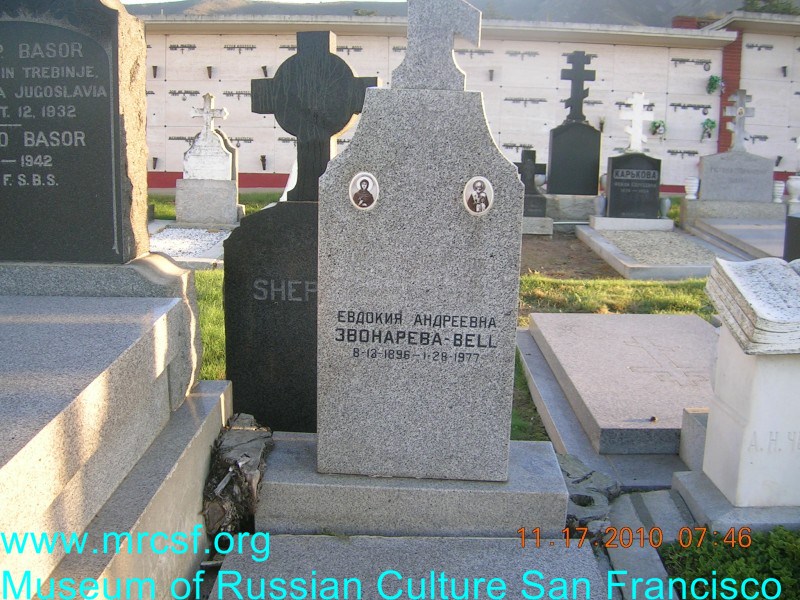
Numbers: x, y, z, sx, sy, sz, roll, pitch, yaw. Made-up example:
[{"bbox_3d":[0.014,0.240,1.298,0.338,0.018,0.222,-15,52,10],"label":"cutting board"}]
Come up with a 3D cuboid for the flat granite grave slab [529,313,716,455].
[{"bbox_3d":[1.153,0.308,3.592,0.936,0.094,1.821,2,11,1],"label":"flat granite grave slab"}]

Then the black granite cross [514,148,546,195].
[{"bbox_3d":[1.334,-1.321,8.374,0.344,0.471,0.160,2,10,3],"label":"black granite cross"}]

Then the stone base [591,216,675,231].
[{"bbox_3d":[2.427,-0.806,8.482,0.816,0.120,0.290,2,10,3],"label":"stone base"}]

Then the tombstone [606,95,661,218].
[{"bbox_3d":[2.431,-1.491,8.373,0.517,1.282,0.170,2,10,3],"label":"tombstone"}]

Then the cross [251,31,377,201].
[{"bbox_3d":[-0.299,-0.655,2.917,0.456,0.599,0.130,2,10,6],"label":"cross"}]

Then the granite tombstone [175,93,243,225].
[{"bbox_3d":[-1.963,-1.466,8.396,0.670,1.329,0.320,2,10,3],"label":"granite tombstone"}]

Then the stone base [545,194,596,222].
[{"bbox_3d":[1.998,-1.076,9.513,0.662,0.330,0.320,2,10,3],"label":"stone base"}]

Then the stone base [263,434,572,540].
[{"bbox_3d":[0.036,0.577,2.550,0.915,0.157,0.367,2,14,2],"label":"stone base"}]

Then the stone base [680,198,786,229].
[{"bbox_3d":[3.717,-0.969,9.046,1.117,0.293,0.320,2,10,4],"label":"stone base"}]

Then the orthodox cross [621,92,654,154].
[{"bbox_3d":[2.414,-1.812,8.293,0.336,0.610,0.120,2,10,3],"label":"orthodox cross"}]

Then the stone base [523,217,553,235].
[{"bbox_3d":[1.315,-0.783,8.439,0.514,0.180,0.300,2,10,3],"label":"stone base"}]

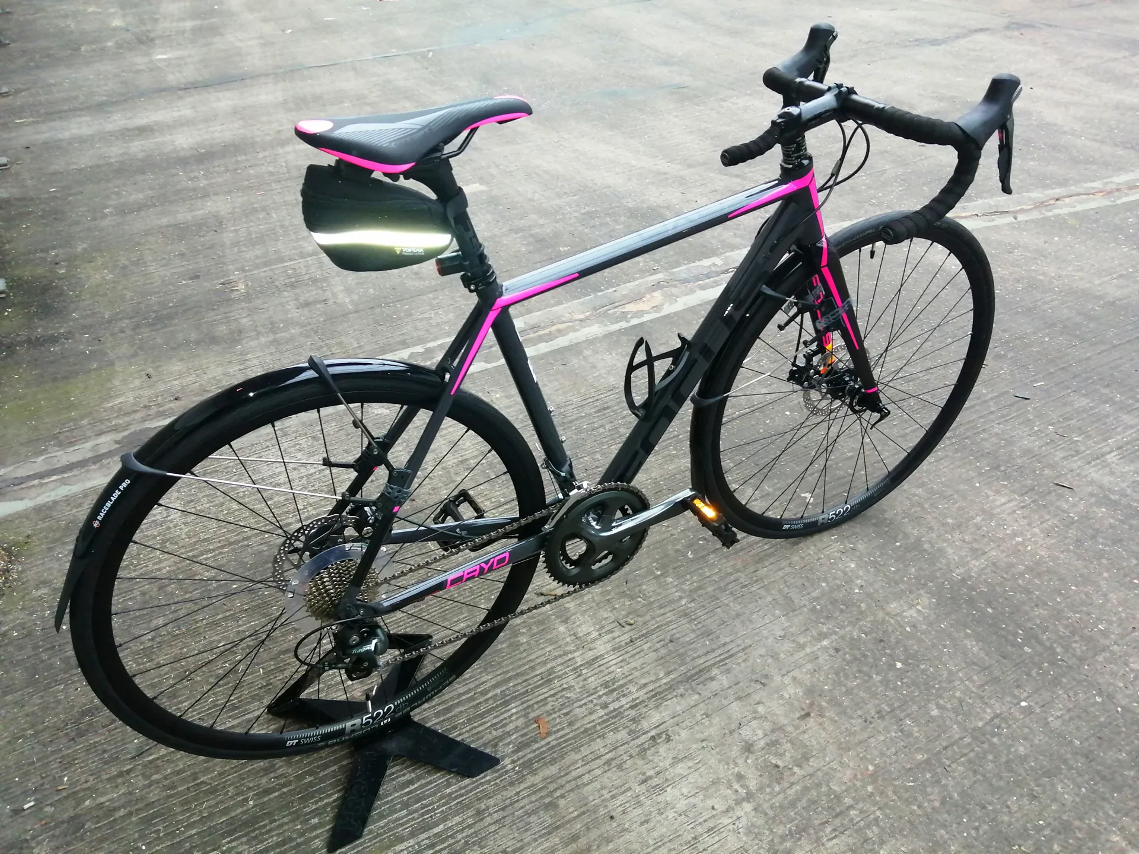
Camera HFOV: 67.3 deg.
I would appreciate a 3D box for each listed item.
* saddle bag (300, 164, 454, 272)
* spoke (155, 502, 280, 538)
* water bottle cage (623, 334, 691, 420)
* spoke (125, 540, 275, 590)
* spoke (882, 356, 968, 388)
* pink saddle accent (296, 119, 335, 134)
[{"bbox_3d":[-0.222,-0.247,0.995,0.170,0.112,0.090,-12,35,-26],"label":"saddle bag"},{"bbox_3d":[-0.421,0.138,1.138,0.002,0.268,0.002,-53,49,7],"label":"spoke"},{"bbox_3d":[0.124,-0.090,1.313,0.084,0.148,0.078,22,16,-39],"label":"water bottle cage"},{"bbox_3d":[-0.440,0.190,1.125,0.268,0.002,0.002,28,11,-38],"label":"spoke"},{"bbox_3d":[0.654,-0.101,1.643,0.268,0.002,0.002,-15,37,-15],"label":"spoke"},{"bbox_3d":[-0.273,-0.320,0.919,0.042,0.014,0.060,-19,37,-21],"label":"pink saddle accent"}]

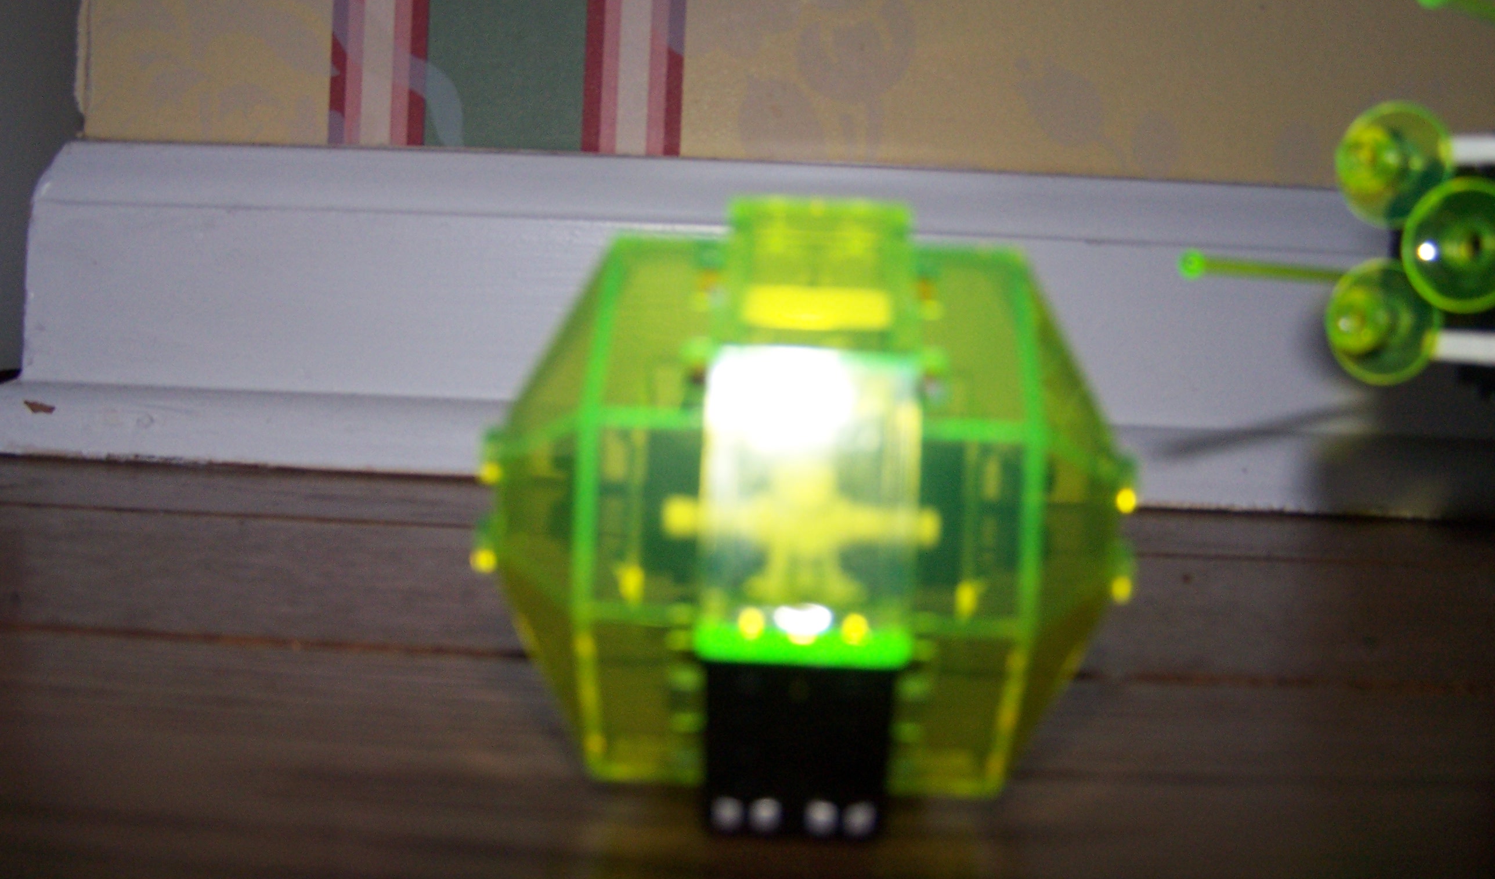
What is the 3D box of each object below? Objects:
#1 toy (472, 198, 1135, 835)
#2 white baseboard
[{"bbox_3d":[0.005,0.006,0.152,0.061,0.052,0.052,2,1,2],"label":"toy"},{"bbox_3d":[0.010,-0.032,0.453,0.436,0.090,0.024,2,4,0],"label":"white baseboard"}]

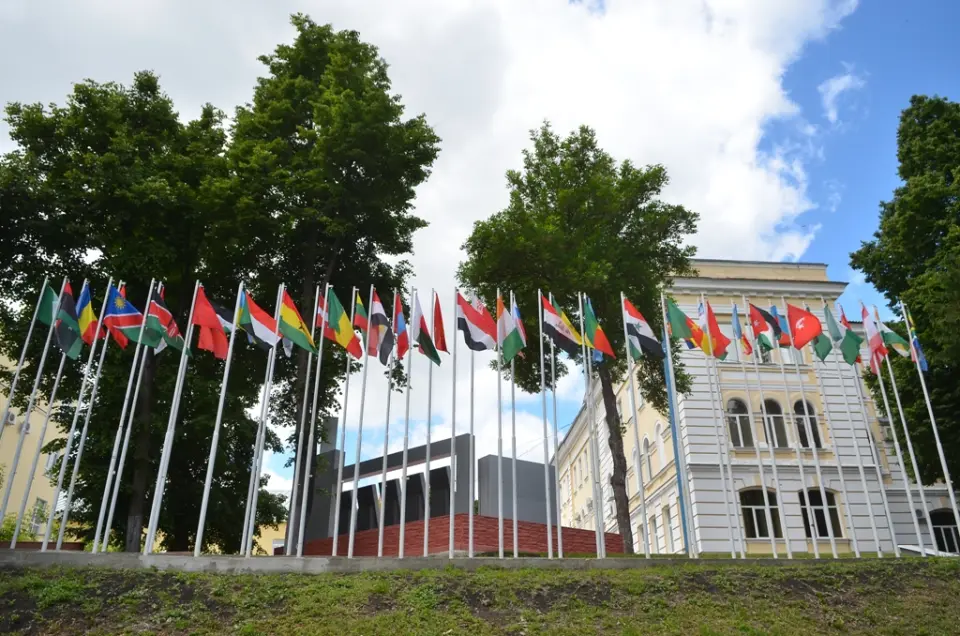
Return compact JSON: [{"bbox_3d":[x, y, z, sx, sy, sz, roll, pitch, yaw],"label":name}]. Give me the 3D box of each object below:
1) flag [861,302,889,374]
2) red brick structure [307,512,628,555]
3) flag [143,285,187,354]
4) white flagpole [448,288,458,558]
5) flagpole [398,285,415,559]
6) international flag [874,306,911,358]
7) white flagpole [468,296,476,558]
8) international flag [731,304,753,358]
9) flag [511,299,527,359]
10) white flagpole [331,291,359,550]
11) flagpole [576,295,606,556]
[{"bbox_3d":[9.679,0.502,16.303,0.900,1.600,0.300,18,-29,-36],"label":"flag"},{"bbox_3d":[-0.946,7.230,20.831,6.700,0.880,8.800,20,-30,-39],"label":"red brick structure"},{"bbox_3d":[-7.057,0.053,15.246,1.110,1.710,0.400,1,-23,-2],"label":"flag"},{"bbox_3d":[-0.565,2.048,14.560,0.080,6.041,0.080,1,-23,-2],"label":"white flagpole"},{"bbox_3d":[-1.552,2.021,14.422,0.090,6.000,0.090,0,-23,0],"label":"flagpole"},{"bbox_3d":[10.519,0.333,16.970,0.854,1.438,0.400,1,-23,-3],"label":"international flag"},{"bbox_3d":[-0.179,2.291,15.750,0.090,6.550,0.090,0,-23,0],"label":"white flagpole"},{"bbox_3d":[6.894,0.349,17.469,0.330,1.560,0.330,1,-23,-2],"label":"international flag"},{"bbox_3d":[1.024,0.233,17.186,0.370,1.730,0.330,1,-23,-2],"label":"flag"},{"bbox_3d":[-3.124,2.208,15.614,0.090,6.550,0.090,0,-23,0],"label":"white flagpole"},{"bbox_3d":[2.396,2.118,14.692,0.080,5.998,0.080,1,-23,-2],"label":"flagpole"}]

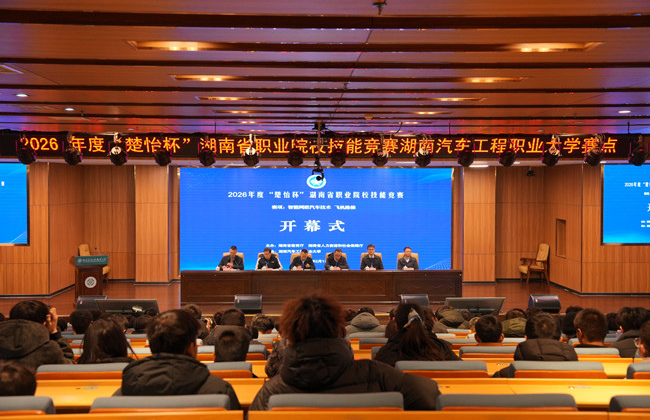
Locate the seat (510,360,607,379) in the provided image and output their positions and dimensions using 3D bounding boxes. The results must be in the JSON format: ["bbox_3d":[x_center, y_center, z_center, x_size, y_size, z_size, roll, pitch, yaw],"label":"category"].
[{"bbox_3d":[1.101,1.152,4.105,0.500,0.900,0.550,0,2,-2],"label":"seat"}]

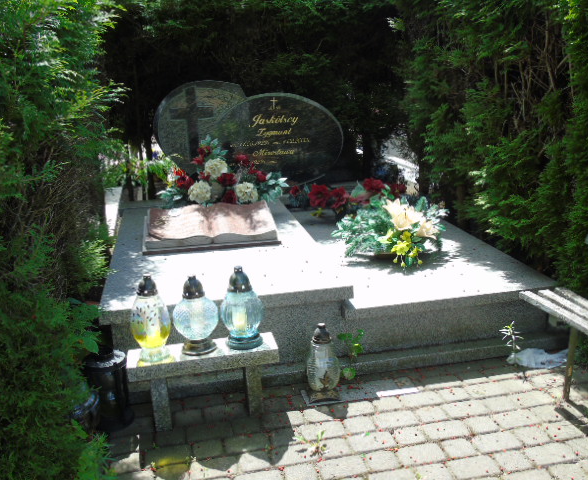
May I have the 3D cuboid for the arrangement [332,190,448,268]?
[{"bbox_3d":[0.546,-0.072,3.575,0.650,0.320,0.480,-5,17,-11],"label":"arrangement"}]

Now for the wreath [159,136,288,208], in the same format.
[{"bbox_3d":[-0.472,-0.443,4.235,0.840,0.480,0.380,-5,17,-11],"label":"wreath"}]

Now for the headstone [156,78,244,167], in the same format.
[{"bbox_3d":[-0.644,-0.737,4.538,0.690,0.790,0.090,-5,17,-11],"label":"headstone"}]

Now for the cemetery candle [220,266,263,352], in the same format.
[{"bbox_3d":[-0.210,0.267,2.539,0.172,0.332,0.172,-5,17,-11],"label":"cemetery candle"}]

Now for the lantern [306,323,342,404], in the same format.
[{"bbox_3d":[0.129,0.512,2.697,0.148,0.340,0.148,-5,17,-11],"label":"lantern"}]

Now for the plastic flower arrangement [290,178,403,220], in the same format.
[{"bbox_3d":[0.381,-0.297,4.463,0.840,0.250,0.340,-5,17,-11],"label":"plastic flower arrangement"}]

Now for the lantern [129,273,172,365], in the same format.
[{"bbox_3d":[-0.558,0.298,2.459,0.160,0.338,0.160,-5,17,-11],"label":"lantern"}]

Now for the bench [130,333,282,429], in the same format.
[{"bbox_3d":[-0.362,0.586,2.582,0.594,0.294,0.160,-5,17,-11],"label":"bench"}]

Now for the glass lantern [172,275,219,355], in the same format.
[{"bbox_3d":[-0.389,0.294,2.497,0.182,0.314,0.182,-5,17,-11],"label":"glass lantern"}]

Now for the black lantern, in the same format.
[{"bbox_3d":[-0.757,0.606,2.563,0.195,0.290,0.195,-5,17,-11],"label":"black lantern"}]

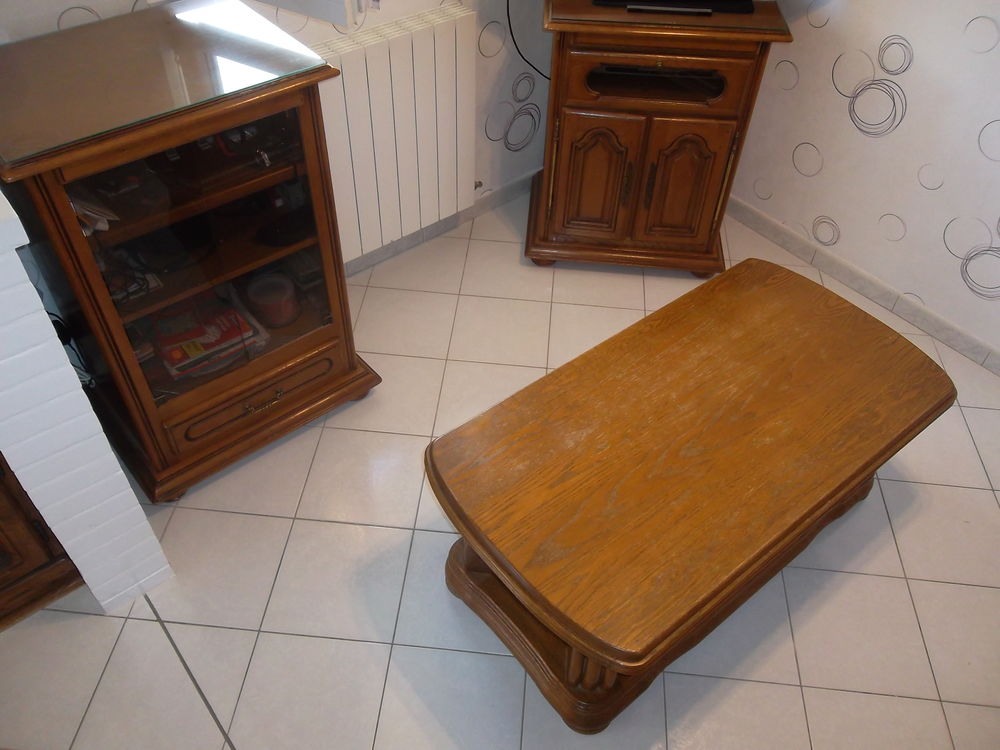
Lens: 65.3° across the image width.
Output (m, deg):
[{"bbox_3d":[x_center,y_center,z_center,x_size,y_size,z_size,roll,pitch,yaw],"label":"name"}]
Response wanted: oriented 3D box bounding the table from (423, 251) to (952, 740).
[{"bbox_3d":[0.484,0.265,2.020,1.290,0.484,0.672,-29,54,-26],"label":"table"}]

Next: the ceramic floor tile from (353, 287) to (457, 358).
[{"bbox_3d":[-0.326,-0.184,2.758,0.333,0.009,0.333,5,46,3],"label":"ceramic floor tile"}]

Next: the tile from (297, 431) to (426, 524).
[{"bbox_3d":[-0.390,0.298,2.295,0.333,0.009,0.333,5,46,3],"label":"tile"}]

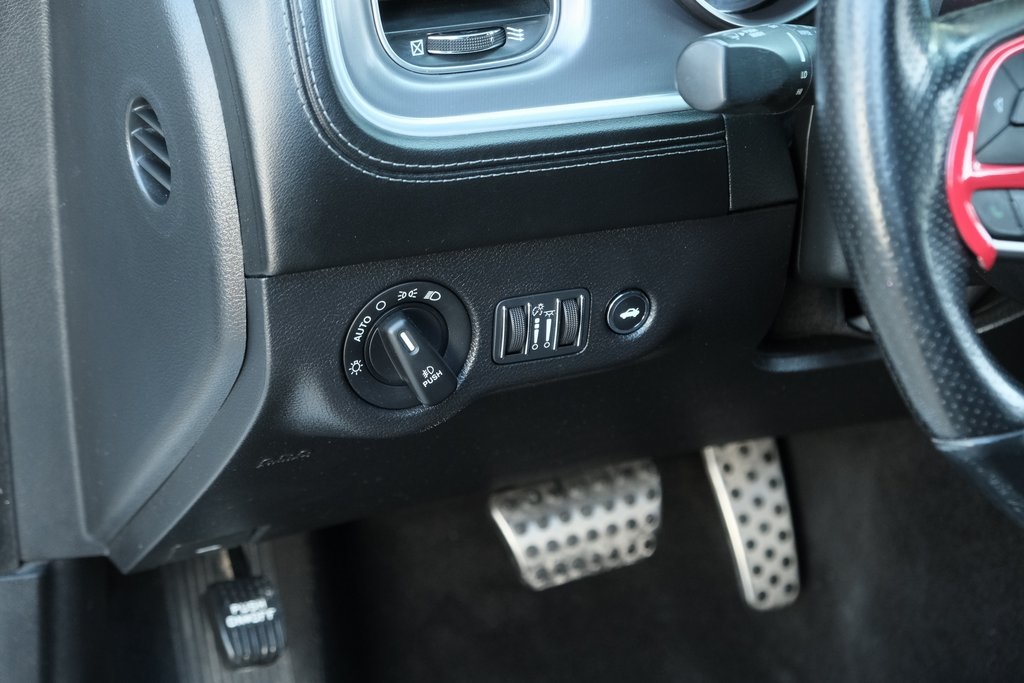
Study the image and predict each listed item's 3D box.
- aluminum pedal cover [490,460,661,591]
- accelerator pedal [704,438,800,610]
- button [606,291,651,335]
[{"bbox_3d":[0.043,0.126,1.296,0.122,0.070,0.028,-8,-8,-23],"label":"aluminum pedal cover"},{"bbox_3d":[0.169,0.120,1.342,0.051,0.138,0.020,-6,-13,-20],"label":"accelerator pedal"},{"bbox_3d":[0.058,-0.014,0.942,0.024,0.024,0.007,-7,26,-22],"label":"button"}]

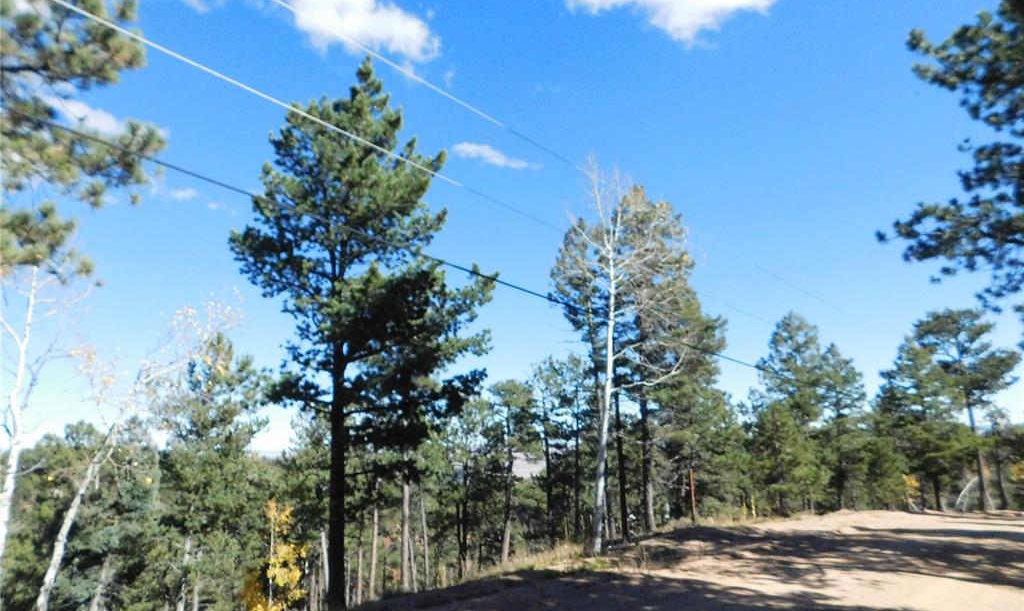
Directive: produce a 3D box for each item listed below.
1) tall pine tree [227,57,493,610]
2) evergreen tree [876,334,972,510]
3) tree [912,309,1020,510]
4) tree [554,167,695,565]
[{"bbox_3d":[-2.833,0.087,12.800,4.810,10.450,4.430,1,-12,-12],"label":"tall pine tree"},{"bbox_3d":[16.073,4.471,26.500,3.200,6.770,3.100,-9,-13,30],"label":"evergreen tree"},{"bbox_3d":[18.244,4.055,27.300,3.600,8.030,3.420,-9,-14,32],"label":"tree"},{"bbox_3d":[2.887,1.031,17.300,3.660,10.080,3.300,-4,-12,9],"label":"tree"}]

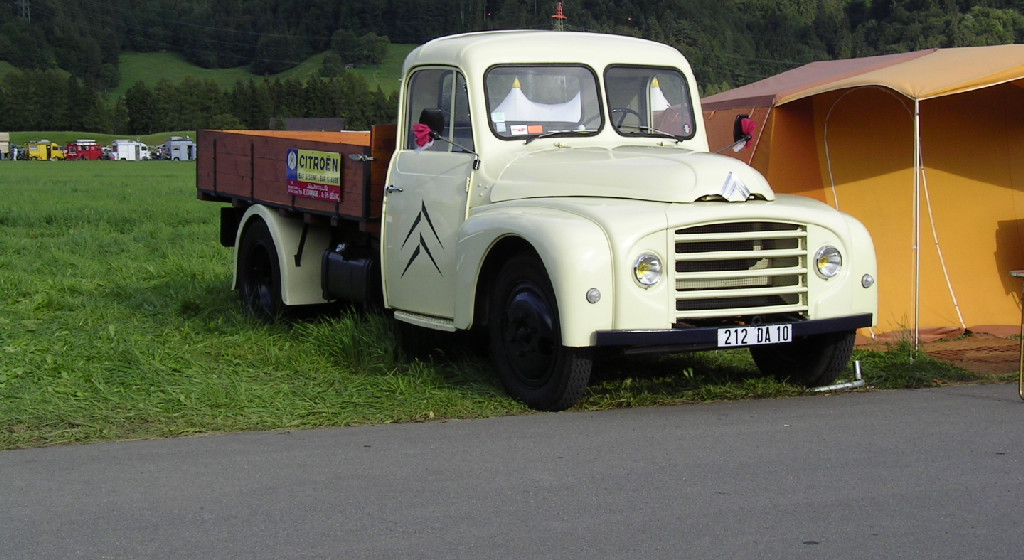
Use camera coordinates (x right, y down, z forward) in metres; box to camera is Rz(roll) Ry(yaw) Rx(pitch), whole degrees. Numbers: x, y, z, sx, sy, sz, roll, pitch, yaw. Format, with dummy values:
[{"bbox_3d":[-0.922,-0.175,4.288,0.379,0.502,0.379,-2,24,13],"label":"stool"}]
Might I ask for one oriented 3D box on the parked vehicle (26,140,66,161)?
[{"bbox_3d":[-55.816,-15.346,216.000,4.300,2.550,2.000,-2,5,-27],"label":"parked vehicle"}]

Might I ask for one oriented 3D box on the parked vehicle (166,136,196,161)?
[{"bbox_3d":[-39.710,-15.765,219.000,4.300,2.900,2.000,-2,5,-28],"label":"parked vehicle"}]

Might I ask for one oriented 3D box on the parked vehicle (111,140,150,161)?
[{"bbox_3d":[-45.944,-15.488,218.000,4.300,2.550,2.000,-2,5,-29],"label":"parked vehicle"}]

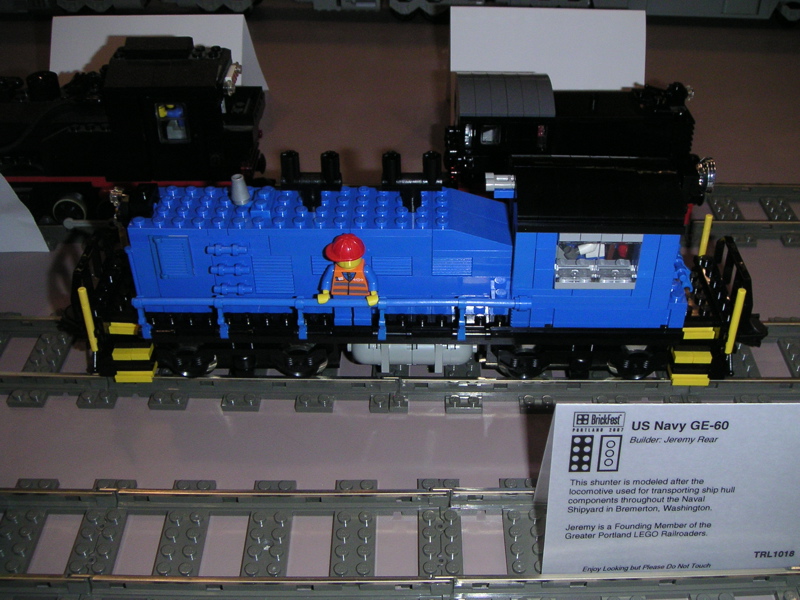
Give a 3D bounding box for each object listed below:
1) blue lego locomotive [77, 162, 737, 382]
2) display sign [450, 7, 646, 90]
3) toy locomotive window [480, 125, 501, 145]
[{"bbox_3d":[0.006,-0.016,0.366,0.304,0.100,0.054,0,37,1],"label":"blue lego locomotive"},{"bbox_3d":[0.102,-0.174,0.616,0.137,0.065,0.042,1,37,2],"label":"display sign"},{"bbox_3d":[0.046,-0.085,0.449,0.010,0.012,0.004,0,37,1],"label":"toy locomotive window"}]

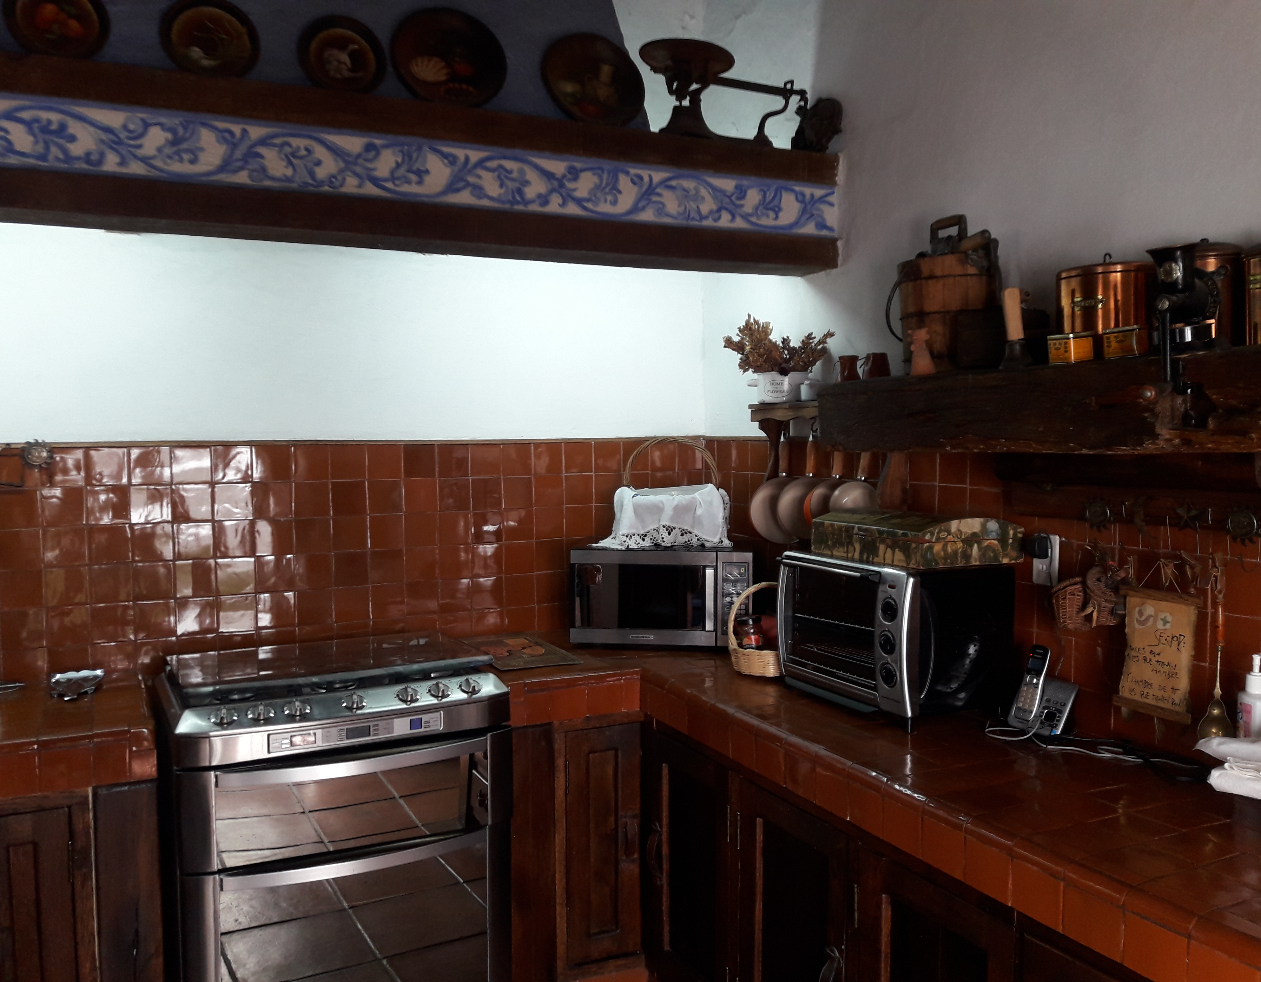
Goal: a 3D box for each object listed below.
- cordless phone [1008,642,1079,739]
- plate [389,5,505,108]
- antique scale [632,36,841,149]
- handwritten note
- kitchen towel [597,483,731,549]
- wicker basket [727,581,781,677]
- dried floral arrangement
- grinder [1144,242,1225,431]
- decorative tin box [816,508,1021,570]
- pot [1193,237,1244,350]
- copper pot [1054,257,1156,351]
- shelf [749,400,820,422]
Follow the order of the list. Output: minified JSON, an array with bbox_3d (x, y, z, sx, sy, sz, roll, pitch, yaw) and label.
[{"bbox_3d":[0.911,0.433,2.325,0.095,0.162,0.126,-2,4,-29],"label":"cordless phone"},{"bbox_3d":[-0.433,-1.046,2.552,0.287,0.287,0.029,-2,-19,-27],"label":"plate"},{"bbox_3d":[0.283,-1.053,2.889,0.599,0.241,0.252,-2,4,-27],"label":"antique scale"},{"bbox_3d":[1.067,0.331,2.162,0.027,0.261,0.188,4,1,-27],"label":"handwritten note"},{"bbox_3d":[0.119,0.074,3.348,0.416,0.194,0.259,0,3,9],"label":"kitchen towel"},{"bbox_3d":[0.386,0.369,2.909,0.229,0.242,0.194,0,3,8],"label":"wicker basket"},{"bbox_3d":[0.417,-0.436,3.119,0.210,0.184,0.304,-2,4,-29],"label":"dried floral arrangement"},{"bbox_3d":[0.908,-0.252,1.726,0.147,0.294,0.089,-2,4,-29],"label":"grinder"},{"bbox_3d":[0.669,0.103,2.513,0.294,0.102,0.394,-2,4,-25],"label":"decorative tin box"},{"bbox_3d":[1.060,-0.355,1.960,0.126,0.221,0.126,0,3,0],"label":"pot"},{"bbox_3d":[0.949,-0.362,2.116,0.184,0.219,0.184,0,3,0],"label":"copper pot"},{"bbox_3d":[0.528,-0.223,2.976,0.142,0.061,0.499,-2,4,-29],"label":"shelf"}]

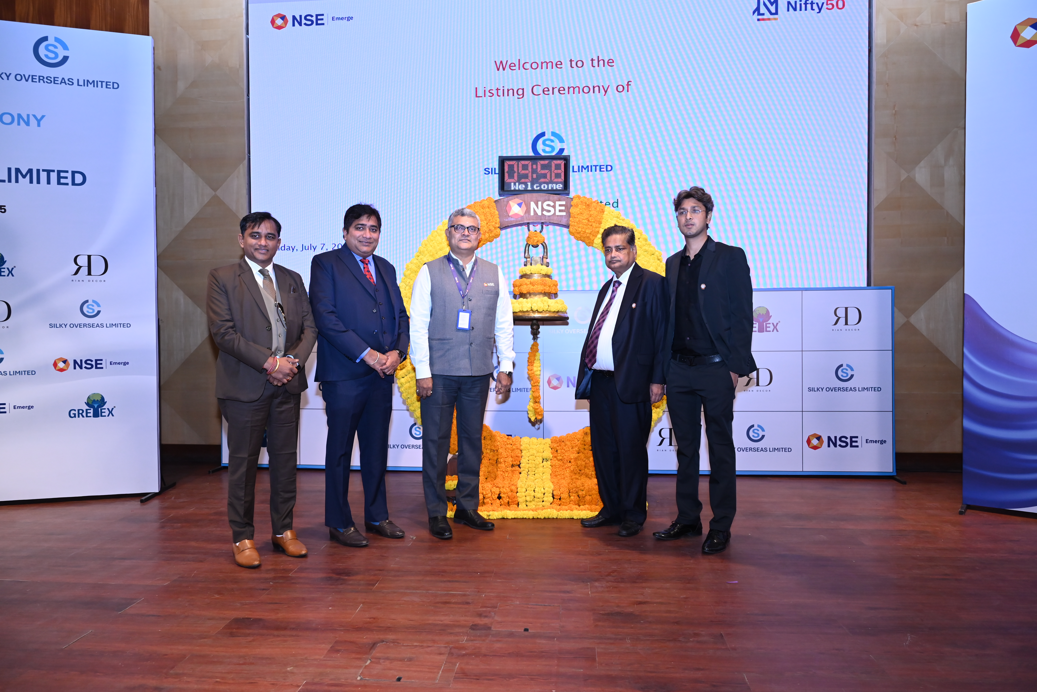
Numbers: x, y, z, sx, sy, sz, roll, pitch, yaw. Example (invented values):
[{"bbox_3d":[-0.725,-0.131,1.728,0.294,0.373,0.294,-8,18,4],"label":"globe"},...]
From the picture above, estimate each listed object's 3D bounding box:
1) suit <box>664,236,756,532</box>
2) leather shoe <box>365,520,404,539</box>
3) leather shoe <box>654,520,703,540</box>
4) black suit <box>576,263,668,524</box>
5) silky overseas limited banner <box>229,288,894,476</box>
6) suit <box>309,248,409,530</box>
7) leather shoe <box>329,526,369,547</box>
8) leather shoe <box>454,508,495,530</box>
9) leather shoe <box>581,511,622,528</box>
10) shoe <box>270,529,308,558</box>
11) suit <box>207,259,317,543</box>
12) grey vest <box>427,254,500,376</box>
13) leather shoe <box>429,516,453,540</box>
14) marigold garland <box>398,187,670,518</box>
[{"bbox_3d":[0.963,0.193,3.504,0.490,1.490,0.340,1,2,38],"label":"suit"},{"bbox_3d":[-0.711,0.955,3.676,0.280,0.100,0.102,1,2,34],"label":"leather shoe"},{"bbox_3d":[0.839,0.953,3.653,0.300,0.110,0.107,-1,1,-21],"label":"leather shoe"},{"bbox_3d":[0.548,0.245,3.697,0.510,1.380,0.390,1,2,36],"label":"black suit"},{"bbox_3d":[0.196,0.270,5.330,5.180,1.390,0.060,0,1,5],"label":"silky overseas limited banner"},{"bbox_3d":[-0.819,0.221,3.574,0.520,1.456,0.390,-2,2,-40],"label":"suit"},{"bbox_3d":[-0.868,0.966,3.565,0.290,0.105,0.107,1,1,37],"label":"leather shoe"},{"bbox_3d":[-0.240,0.956,3.884,0.300,0.105,0.107,1,2,42],"label":"leather shoe"},{"bbox_3d":[0.468,0.952,3.889,0.290,0.105,0.107,-1,1,-24],"label":"leather shoe"},{"bbox_3d":[-1.131,0.961,3.416,0.280,0.110,0.102,1,2,42],"label":"shoe"},{"bbox_3d":[-1.228,0.268,3.336,0.540,1.382,0.380,-2,2,-36],"label":"suit"},{"bbox_3d":[-0.305,-0.172,3.850,0.410,0.670,0.270,-1,1,-14],"label":"grey vest"},{"bbox_3d":[-0.418,0.950,3.689,0.102,0.105,0.280,-1,2,-23],"label":"leather shoe"},{"bbox_3d":[0.100,0.030,4.310,1.720,1.940,0.550,0,1,3],"label":"marigold garland"}]

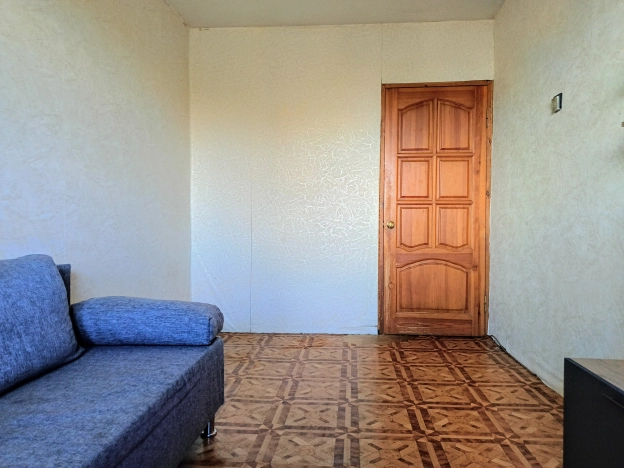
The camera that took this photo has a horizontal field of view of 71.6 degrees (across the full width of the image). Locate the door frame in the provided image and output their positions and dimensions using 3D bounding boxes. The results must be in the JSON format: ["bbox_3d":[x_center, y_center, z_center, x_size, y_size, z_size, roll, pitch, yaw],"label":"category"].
[{"bbox_3d":[0.992,-0.195,3.505,0.880,2.040,0.100,0,1,5],"label":"door frame"}]

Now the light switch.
[{"bbox_3d":[1.330,-0.713,2.353,0.026,0.085,0.083,0,1,5],"label":"light switch"}]

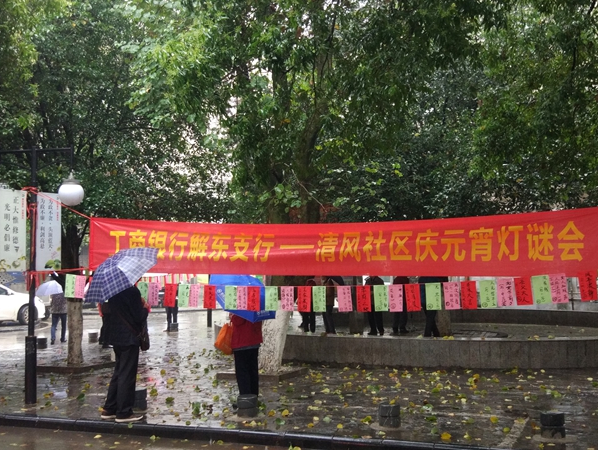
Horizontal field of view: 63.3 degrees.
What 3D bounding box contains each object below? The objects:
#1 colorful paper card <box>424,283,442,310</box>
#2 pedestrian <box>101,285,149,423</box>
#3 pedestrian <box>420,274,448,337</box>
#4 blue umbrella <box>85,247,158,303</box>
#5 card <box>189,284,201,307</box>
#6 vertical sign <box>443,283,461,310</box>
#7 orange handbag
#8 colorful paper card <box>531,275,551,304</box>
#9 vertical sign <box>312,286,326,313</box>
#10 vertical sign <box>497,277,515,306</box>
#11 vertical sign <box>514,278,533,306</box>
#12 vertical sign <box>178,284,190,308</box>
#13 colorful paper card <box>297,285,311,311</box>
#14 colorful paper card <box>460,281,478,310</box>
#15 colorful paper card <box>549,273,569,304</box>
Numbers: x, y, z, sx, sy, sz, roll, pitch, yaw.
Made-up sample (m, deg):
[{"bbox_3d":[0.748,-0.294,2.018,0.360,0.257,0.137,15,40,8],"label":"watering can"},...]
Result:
[{"bbox_3d":[1.339,0.715,4.850,0.147,0.270,0.015,-2,-7,13],"label":"colorful paper card"},{"bbox_3d":[-1.880,1.254,5.293,0.460,1.670,0.550,5,-8,-41],"label":"pedestrian"},{"bbox_3d":[3.146,1.869,11.588,0.540,1.650,0.350,0,-6,-9],"label":"pedestrian"},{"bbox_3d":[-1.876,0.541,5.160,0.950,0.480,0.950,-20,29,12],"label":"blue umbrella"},{"bbox_3d":[-1.167,0.799,5.435,0.142,0.260,0.012,0,-6,17],"label":"card"},{"bbox_3d":[1.513,0.712,4.800,0.145,0.270,0.015,-2,-7,13],"label":"vertical sign"},{"bbox_3d":[-0.884,1.334,5.680,0.270,0.360,0.130,-4,-7,30],"label":"orange handbag"},{"bbox_3d":[2.213,0.591,4.423,0.145,0.260,0.012,-4,-7,17],"label":"colorful paper card"},{"bbox_3d":[0.210,0.783,5.100,0.138,0.270,0.015,-2,-7,13],"label":"vertical sign"},{"bbox_3d":[1.925,0.628,4.507,0.145,0.260,0.012,-3,-6,17],"label":"vertical sign"},{"bbox_3d":[2.070,0.614,4.464,0.145,0.260,0.012,-5,-7,17],"label":"vertical sign"},{"bbox_3d":[-1.294,0.804,5.473,0.142,0.260,0.012,-2,-6,17],"label":"vertical sign"},{"bbox_3d":[0.060,0.777,5.062,0.145,0.260,0.012,-2,-6,17],"label":"colorful paper card"},{"bbox_3d":[1.667,0.696,4.760,0.140,0.270,0.015,-2,-7,13],"label":"colorful paper card"},{"bbox_3d":[2.351,0.576,4.382,0.145,0.260,0.012,-4,-7,17],"label":"colorful paper card"}]

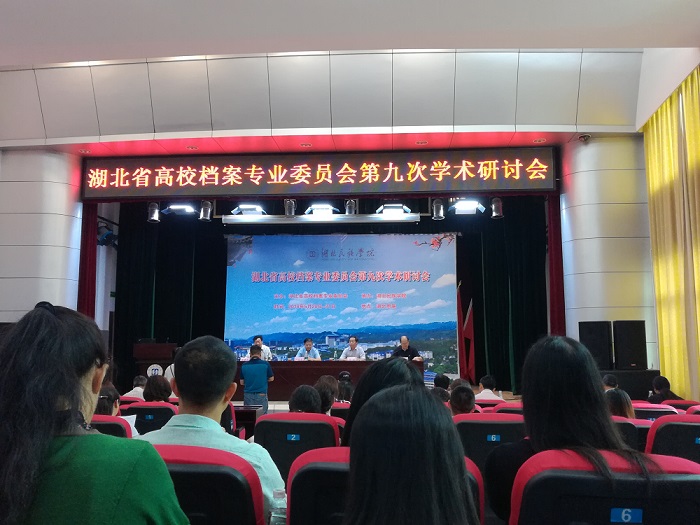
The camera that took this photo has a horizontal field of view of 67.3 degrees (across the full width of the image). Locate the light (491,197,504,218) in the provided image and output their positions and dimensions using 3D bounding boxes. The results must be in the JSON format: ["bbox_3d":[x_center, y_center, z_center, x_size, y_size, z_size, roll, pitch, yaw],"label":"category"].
[{"bbox_3d":[2.674,-0.976,9.500,0.250,0.390,0.260,0,-8,3],"label":"light"}]

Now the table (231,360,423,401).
[{"bbox_3d":[-0.395,2.214,9.876,3.500,0.730,0.580,-1,-7,3],"label":"table"}]

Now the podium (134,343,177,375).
[{"bbox_3d":[-3.625,2.048,9.734,0.750,1.104,0.520,0,-7,3],"label":"podium"}]

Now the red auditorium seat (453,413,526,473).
[{"bbox_3d":[0.841,1.377,3.220,0.560,0.970,0.640,0,-8,3],"label":"red auditorium seat"}]

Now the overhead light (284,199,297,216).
[{"bbox_3d":[-1.103,-0.992,9.750,0.240,0.390,0.250,0,-8,3],"label":"overhead light"}]

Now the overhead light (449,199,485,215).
[{"bbox_3d":[2.100,-0.995,9.479,0.640,0.280,0.340,-1,-7,3],"label":"overhead light"}]

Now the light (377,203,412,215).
[{"bbox_3d":[0.798,-0.991,9.650,0.620,0.240,0.340,0,-8,3],"label":"light"}]

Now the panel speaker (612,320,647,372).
[{"bbox_3d":[3.944,1.169,7.406,0.410,0.680,0.380,-3,-7,21],"label":"panel speaker"}]

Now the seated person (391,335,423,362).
[{"bbox_3d":[1.101,2.046,10.177,0.580,1.215,0.720,0,-7,3],"label":"seated person"}]

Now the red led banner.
[{"bbox_3d":[-0.559,-1.477,8.777,7.870,0.690,0.160,-1,-7,3],"label":"red led banner"}]

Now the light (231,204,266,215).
[{"bbox_3d":[-1.862,-0.931,9.694,0.630,0.280,0.340,-1,-7,3],"label":"light"}]

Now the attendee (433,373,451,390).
[{"bbox_3d":[0.991,1.838,5.735,0.500,1.240,0.750,0,-6,1],"label":"attendee"}]

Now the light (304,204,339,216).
[{"bbox_3d":[-0.512,-0.924,9.617,0.620,0.280,0.340,-1,-7,3],"label":"light"}]

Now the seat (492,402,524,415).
[{"bbox_3d":[1.513,1.754,4.870,0.560,0.970,0.640,0,-8,3],"label":"seat"}]

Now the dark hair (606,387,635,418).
[{"bbox_3d":[1.996,1.066,3.880,0.210,0.280,0.220,0,-8,3],"label":"dark hair"}]

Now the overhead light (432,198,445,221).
[{"bbox_3d":[1.604,-0.958,9.500,0.220,0.400,0.220,0,-7,3],"label":"overhead light"}]

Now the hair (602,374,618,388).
[{"bbox_3d":[3.022,1.386,6.100,0.170,0.170,0.200,0,-7,3],"label":"hair"}]

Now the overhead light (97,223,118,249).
[{"bbox_3d":[-4.604,-0.533,10.003,0.420,0.450,0.360,2,-7,-14],"label":"overhead light"}]

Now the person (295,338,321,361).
[{"bbox_3d":[-0.828,2.066,10.179,0.520,1.177,0.720,0,-7,3],"label":"person"}]

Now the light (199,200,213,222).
[{"bbox_3d":[-2.668,-0.939,9.740,0.260,0.400,0.270,-1,-7,3],"label":"light"}]

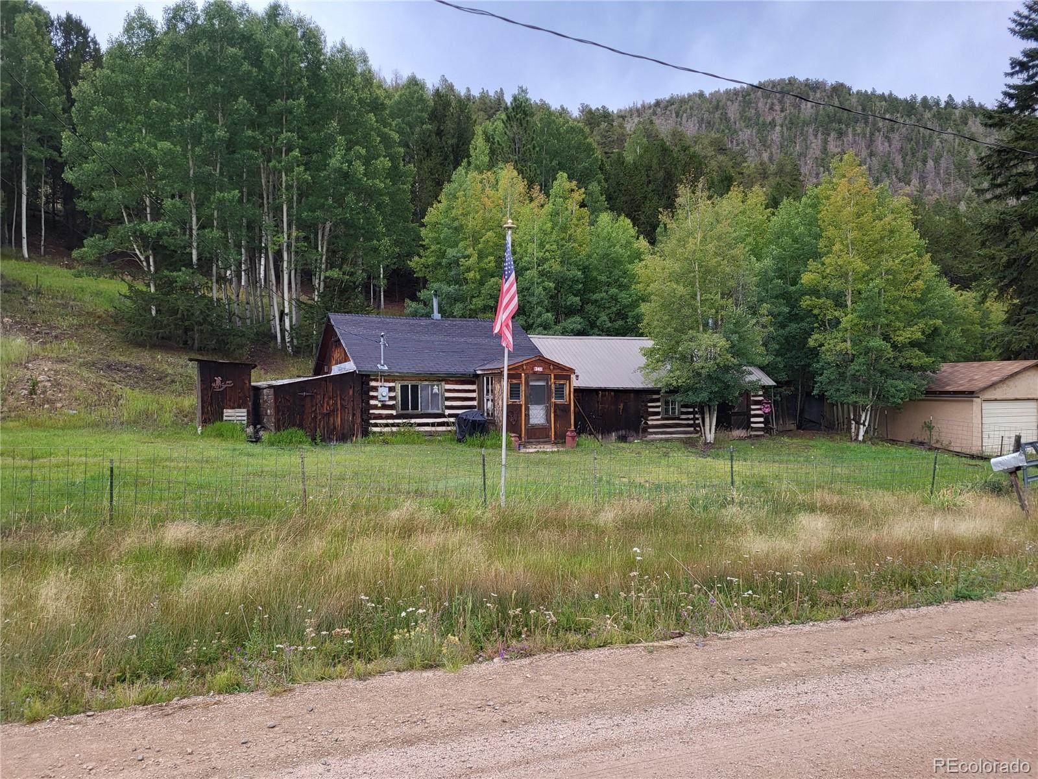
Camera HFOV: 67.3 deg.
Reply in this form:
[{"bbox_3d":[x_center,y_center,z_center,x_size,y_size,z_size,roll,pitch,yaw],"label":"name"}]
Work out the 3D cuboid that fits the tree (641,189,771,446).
[{"bbox_3d":[6.450,-2.650,27.200,4.500,9.050,4.300,0,0,0],"label":"tree"}]

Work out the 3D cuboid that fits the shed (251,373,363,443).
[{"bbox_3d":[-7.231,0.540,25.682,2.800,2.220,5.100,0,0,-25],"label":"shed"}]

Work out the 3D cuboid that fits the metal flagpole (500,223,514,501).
[{"bbox_3d":[-0.170,-0.300,10.550,0.150,4.000,0.150,1,0,0],"label":"metal flagpole"}]

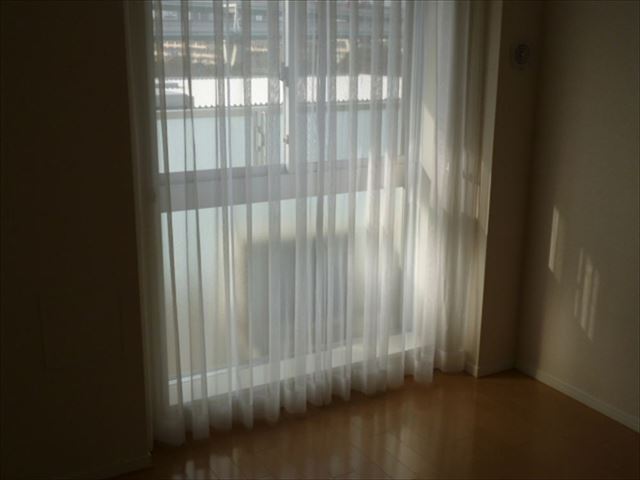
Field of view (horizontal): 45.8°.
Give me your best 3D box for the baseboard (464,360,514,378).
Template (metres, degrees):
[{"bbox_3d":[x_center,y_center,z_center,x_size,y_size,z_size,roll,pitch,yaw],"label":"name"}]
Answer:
[{"bbox_3d":[0.893,0.651,3.970,0.262,0.060,0.103,-8,17,-29],"label":"baseboard"}]

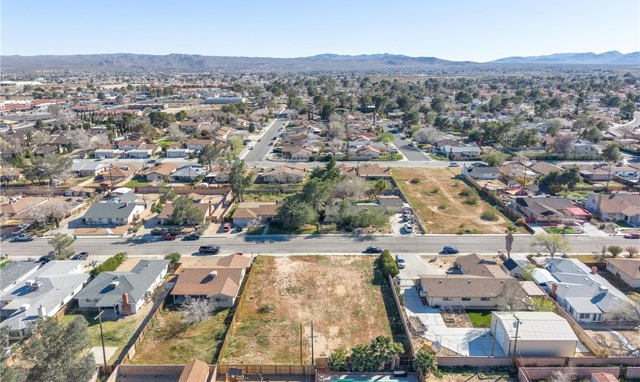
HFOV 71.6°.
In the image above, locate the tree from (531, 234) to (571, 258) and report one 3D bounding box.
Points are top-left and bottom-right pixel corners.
[{"bbox_3d":[60.592,14.777,116.831,9.400,6.100,9.400,0,15,0],"label":"tree"}]

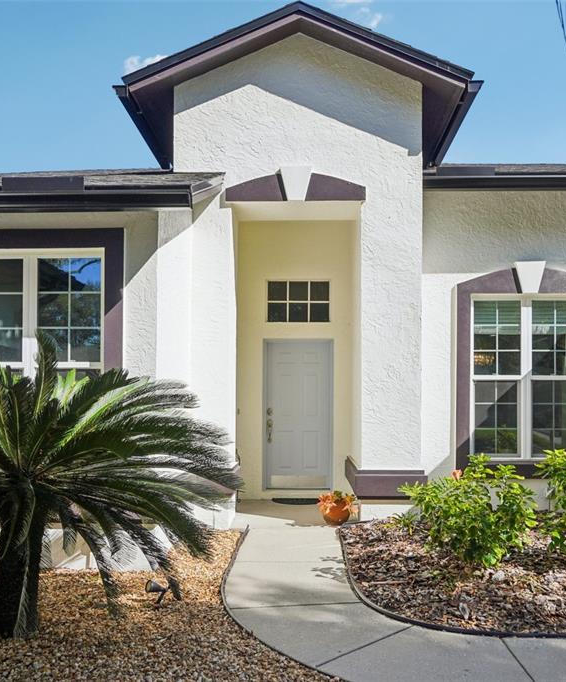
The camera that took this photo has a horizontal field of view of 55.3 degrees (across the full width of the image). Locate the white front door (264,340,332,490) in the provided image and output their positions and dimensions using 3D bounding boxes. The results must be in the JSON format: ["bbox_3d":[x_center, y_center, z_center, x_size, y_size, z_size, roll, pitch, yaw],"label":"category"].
[{"bbox_3d":[0.200,1.030,7.500,0.930,2.060,0.100,0,-2,1],"label":"white front door"}]

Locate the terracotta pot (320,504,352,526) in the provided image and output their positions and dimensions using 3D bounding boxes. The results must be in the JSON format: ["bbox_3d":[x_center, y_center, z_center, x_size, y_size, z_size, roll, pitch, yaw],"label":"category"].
[{"bbox_3d":[0.600,1.955,6.050,0.330,0.260,0.330,0,-2,0],"label":"terracotta pot"}]

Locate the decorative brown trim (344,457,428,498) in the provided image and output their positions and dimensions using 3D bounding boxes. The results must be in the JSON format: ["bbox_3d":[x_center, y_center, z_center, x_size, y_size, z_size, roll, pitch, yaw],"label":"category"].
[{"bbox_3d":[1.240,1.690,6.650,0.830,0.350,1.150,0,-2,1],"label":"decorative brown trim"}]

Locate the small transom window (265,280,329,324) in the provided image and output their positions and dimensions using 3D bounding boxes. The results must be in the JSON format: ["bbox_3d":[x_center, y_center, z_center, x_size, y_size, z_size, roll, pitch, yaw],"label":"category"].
[{"bbox_3d":[0.222,-0.546,7.500,0.870,0.585,0.090,0,-2,1],"label":"small transom window"}]

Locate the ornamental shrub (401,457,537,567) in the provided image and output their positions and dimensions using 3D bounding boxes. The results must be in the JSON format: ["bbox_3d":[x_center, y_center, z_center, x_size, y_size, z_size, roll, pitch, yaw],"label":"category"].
[{"bbox_3d":[1.620,1.490,4.750,1.150,0.980,1.000,0,-2,1],"label":"ornamental shrub"}]

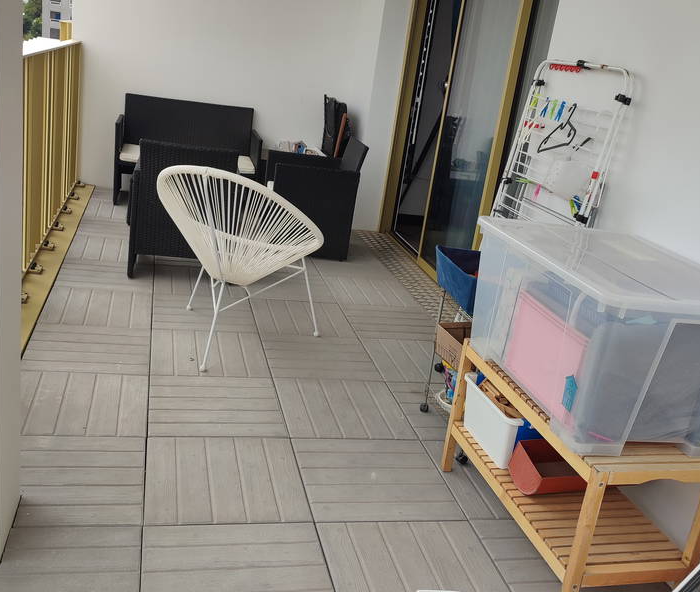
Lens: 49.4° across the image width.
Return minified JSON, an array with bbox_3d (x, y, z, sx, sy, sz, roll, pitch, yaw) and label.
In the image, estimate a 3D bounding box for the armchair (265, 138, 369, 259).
[{"bbox_3d":[-0.271,-0.704,5.194,0.610,0.765,0.560,3,19,-15],"label":"armchair"}]

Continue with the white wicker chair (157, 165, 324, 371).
[{"bbox_3d":[-0.487,-0.199,3.438,0.743,0.846,0.805,13,19,15],"label":"white wicker chair"}]

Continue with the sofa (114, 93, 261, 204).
[{"bbox_3d":[-1.277,-1.109,5.975,1.060,0.765,0.635,3,19,-15],"label":"sofa"}]

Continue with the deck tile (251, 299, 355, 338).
[{"bbox_3d":[-0.255,0.126,3.967,0.500,0.030,0.500,3,19,-15],"label":"deck tile"}]

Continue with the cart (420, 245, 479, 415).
[{"bbox_3d":[0.488,0.220,2.860,0.300,0.685,0.475,3,19,-15],"label":"cart"}]

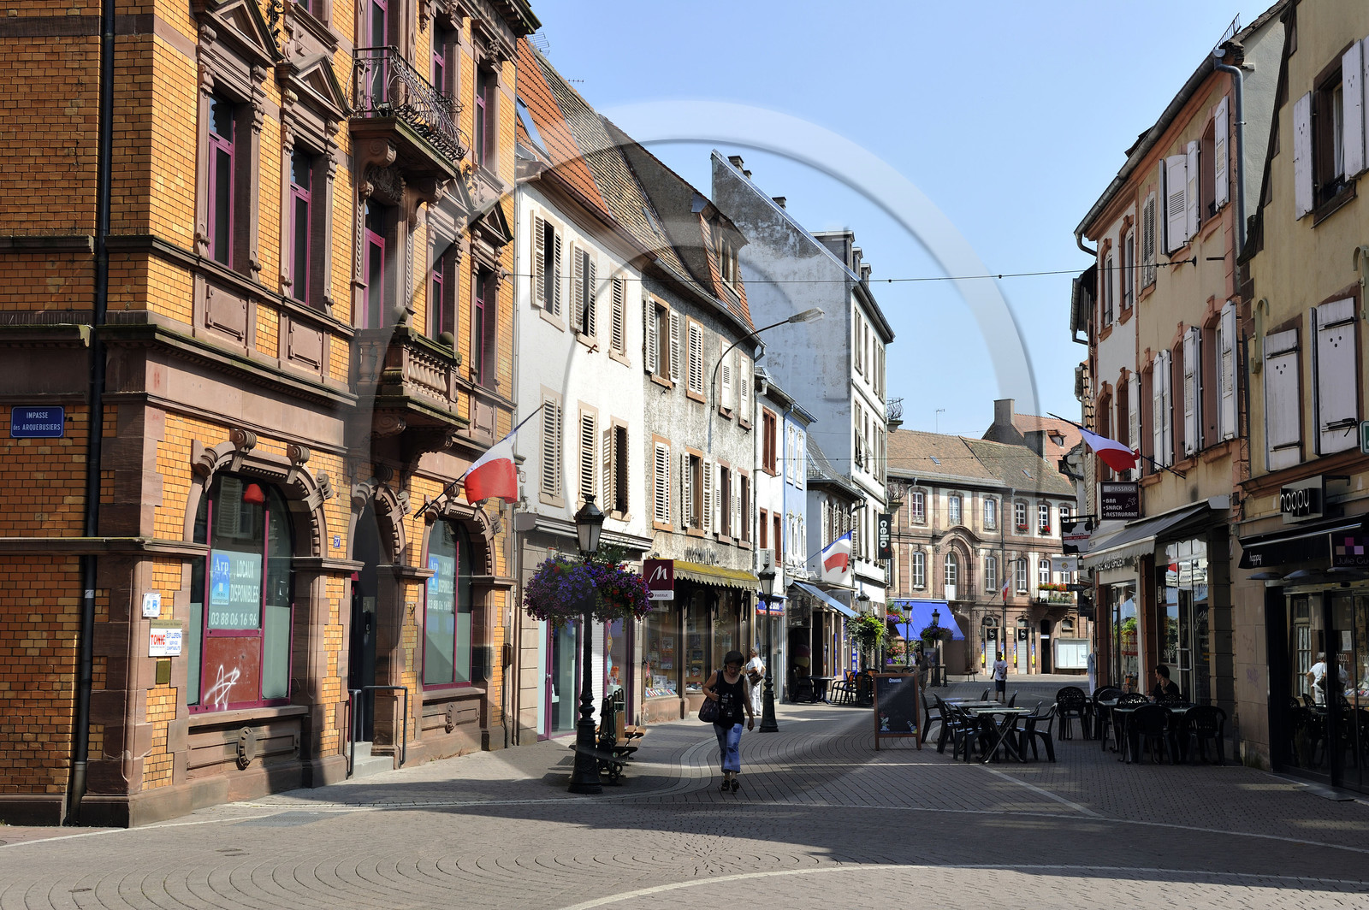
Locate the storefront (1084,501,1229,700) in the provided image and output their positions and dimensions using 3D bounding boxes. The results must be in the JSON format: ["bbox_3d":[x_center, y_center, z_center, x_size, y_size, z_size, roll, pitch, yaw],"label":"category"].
[{"bbox_3d":[7.226,2.732,28.202,1.200,3.620,6.200,0,-6,2],"label":"storefront"}]

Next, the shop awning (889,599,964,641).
[{"bbox_3d":[13.704,9.302,102.673,1.047,2.271,6.246,-4,-7,40],"label":"shop awning"}]

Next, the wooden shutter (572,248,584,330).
[{"bbox_3d":[-2.006,-3.149,34.378,0.060,1.600,0.560,-1,-6,13],"label":"wooden shutter"}]

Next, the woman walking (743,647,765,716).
[{"bbox_3d":[1.752,5.658,45.600,0.450,1.700,0.520,-3,-6,30],"label":"woman walking"}]

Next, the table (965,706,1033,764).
[{"bbox_3d":[4.588,4.071,26.455,0.760,0.740,0.780,0,-5,3],"label":"table"}]

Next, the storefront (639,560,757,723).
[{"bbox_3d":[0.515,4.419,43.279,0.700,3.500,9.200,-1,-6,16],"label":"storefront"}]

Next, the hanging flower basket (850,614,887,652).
[{"bbox_3d":[5.009,4.857,49.800,1.000,1.000,0.950,0,-6,0],"label":"hanging flower basket"}]

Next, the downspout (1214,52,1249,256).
[{"bbox_3d":[7.526,-4.150,25.105,0.420,2.900,0.150,0,-6,2],"label":"downspout"}]

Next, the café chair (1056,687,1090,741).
[{"bbox_3d":[6.552,4.385,30.925,0.580,0.880,0.580,-1,-6,10],"label":"café chair"}]

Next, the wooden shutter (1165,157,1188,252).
[{"bbox_3d":[7.596,-3.900,28.113,0.060,1.480,0.630,1,-6,-13],"label":"wooden shutter"}]

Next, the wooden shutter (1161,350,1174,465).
[{"bbox_3d":[8.156,-0.795,30.800,0.060,1.950,0.550,0,-6,2],"label":"wooden shutter"}]

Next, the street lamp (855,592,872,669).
[{"bbox_3d":[5.265,5.631,53.361,0.400,3.380,0.400,0,-5,0],"label":"street lamp"}]

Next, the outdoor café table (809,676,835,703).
[{"bbox_3d":[3.899,6.627,51.737,0.720,0.740,0.720,0,-6,0],"label":"outdoor café table"}]

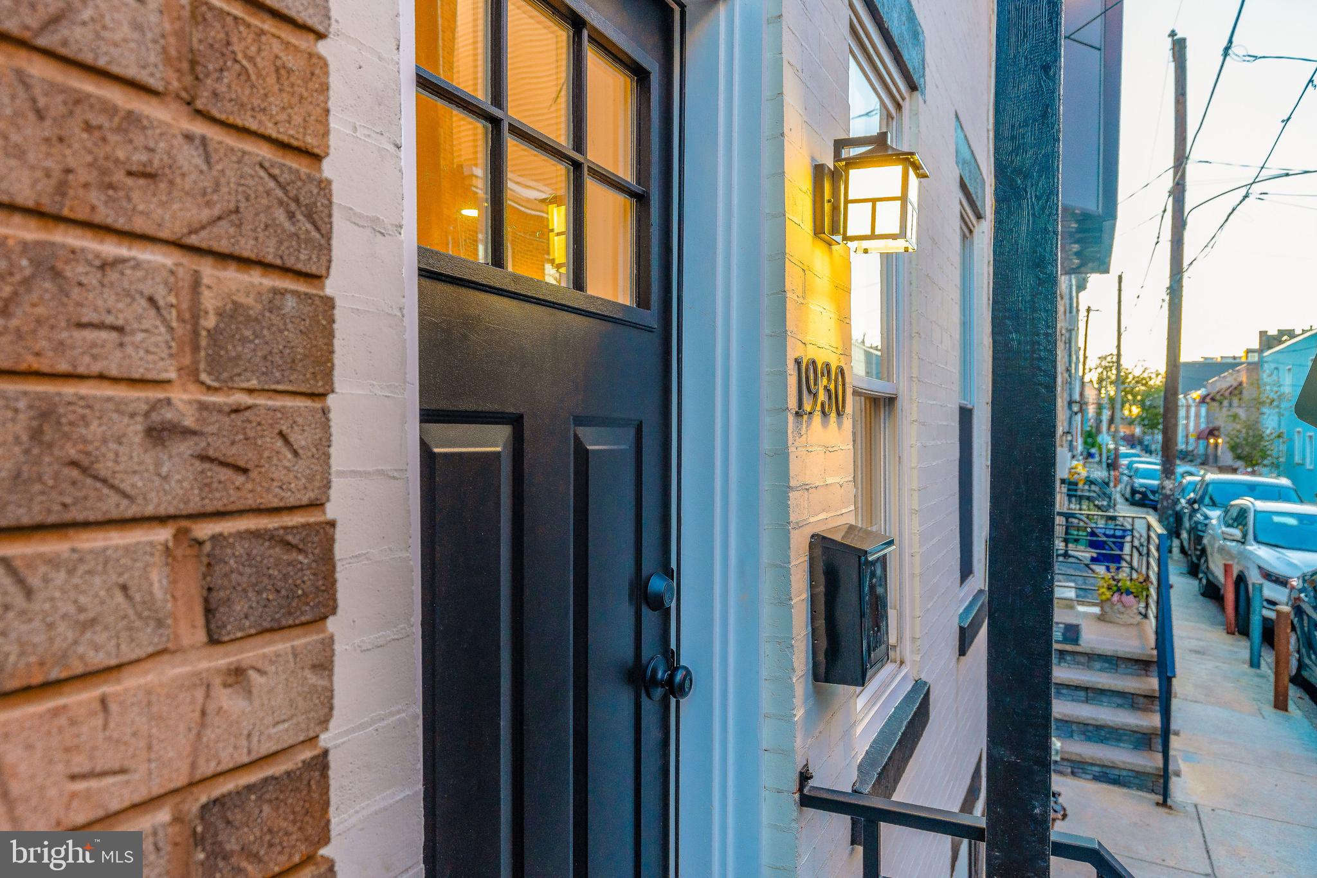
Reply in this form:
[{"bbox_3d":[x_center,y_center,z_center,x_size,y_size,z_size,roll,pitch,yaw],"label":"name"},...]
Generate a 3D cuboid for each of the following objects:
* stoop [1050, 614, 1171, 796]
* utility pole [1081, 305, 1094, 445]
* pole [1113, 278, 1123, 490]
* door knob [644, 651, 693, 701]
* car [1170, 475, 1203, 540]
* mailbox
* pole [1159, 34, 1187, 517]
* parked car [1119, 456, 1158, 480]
[{"bbox_3d":[3.470,1.986,7.009,1.020,0.740,2.400,0,0,26],"label":"stoop"},{"bbox_3d":[29.075,-3.447,60.000,0.280,11.200,0.280,2,0,26],"label":"utility pole"},{"bbox_3d":[21.921,-2.769,41.800,0.300,10.200,0.300,1,0,26],"label":"pole"},{"bbox_3d":[0.021,0.385,1.416,0.062,0.074,0.074,0,0,26],"label":"door knob"},{"bbox_3d":[13.194,1.646,20.931,1.820,1.470,4.600,0,0,26],"label":"car"},{"bbox_3d":[0.386,0.316,1.730,0.113,0.285,0.215,0,0,26],"label":"mailbox"},{"bbox_3d":[10.531,-2.938,17.900,0.330,10.500,0.330,1,0,26],"label":"pole"},{"bbox_3d":[20.368,1.584,36.681,1.820,1.520,4.600,0,0,26],"label":"parked car"}]

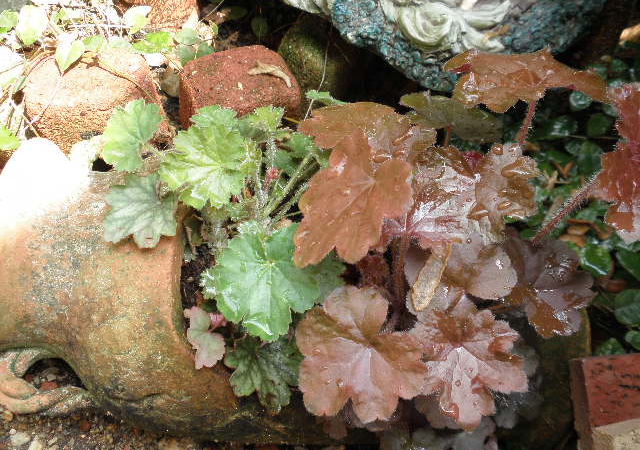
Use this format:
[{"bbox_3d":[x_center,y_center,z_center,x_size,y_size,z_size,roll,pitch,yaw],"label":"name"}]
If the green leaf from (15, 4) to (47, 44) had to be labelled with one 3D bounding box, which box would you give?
[{"bbox_3d":[-0.395,-0.274,0.940,0.043,0.015,0.057,6,57,4],"label":"green leaf"}]

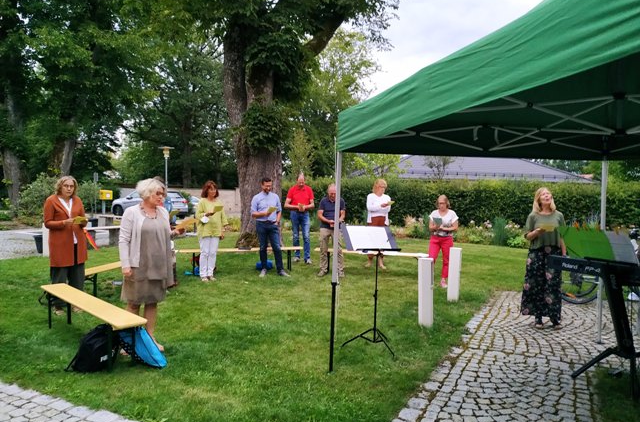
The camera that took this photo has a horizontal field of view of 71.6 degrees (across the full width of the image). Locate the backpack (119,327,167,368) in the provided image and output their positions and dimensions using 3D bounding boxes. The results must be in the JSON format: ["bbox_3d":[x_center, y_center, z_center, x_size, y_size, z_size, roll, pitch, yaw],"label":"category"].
[{"bbox_3d":[-1.610,1.225,4.030,0.420,0.350,0.250,2,3,30],"label":"backpack"}]

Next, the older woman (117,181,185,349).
[{"bbox_3d":[-1.647,0.534,4.309,0.470,1.660,0.510,3,4,42],"label":"older woman"}]

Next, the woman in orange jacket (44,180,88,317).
[{"bbox_3d":[-3.139,0.418,5.459,0.510,1.670,0.400,-2,4,-43],"label":"woman in orange jacket"}]

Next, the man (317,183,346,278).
[{"bbox_3d":[0.220,0.333,8.102,0.540,1.670,0.420,1,3,0],"label":"man"}]

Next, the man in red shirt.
[{"bbox_3d":[-0.417,0.164,9.206,0.600,1.800,0.420,0,3,-5],"label":"man in red shirt"}]

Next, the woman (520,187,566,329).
[{"bbox_3d":[2.651,0.551,5.239,0.510,1.660,0.400,1,3,16],"label":"woman"}]

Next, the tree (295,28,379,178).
[{"bbox_3d":[1.036,-5.442,27.683,5.800,11.000,5.600,1,3,0],"label":"tree"}]

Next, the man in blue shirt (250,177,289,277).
[{"bbox_3d":[-0.922,0.276,8.049,0.580,1.770,0.480,-1,4,-23],"label":"man in blue shirt"}]

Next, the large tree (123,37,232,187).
[{"bbox_3d":[-9.999,-6.188,31.660,8.000,11.800,7.600,1,3,0],"label":"large tree"}]

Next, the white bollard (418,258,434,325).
[{"bbox_3d":[1.270,0.964,5.235,0.160,0.800,0.160,2,4,25],"label":"white bollard"}]

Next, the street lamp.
[{"bbox_3d":[-7.748,-1.374,22.409,0.780,3.740,0.780,1,3,0],"label":"street lamp"}]

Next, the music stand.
[{"bbox_3d":[0.515,0.774,4.475,0.550,1.250,0.450,0,3,-17],"label":"music stand"}]

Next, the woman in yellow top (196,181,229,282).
[{"bbox_3d":[-1.838,0.326,7.503,0.500,1.630,0.400,-1,4,-30],"label":"woman in yellow top"}]

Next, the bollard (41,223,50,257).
[{"bbox_3d":[-6.203,0.663,10.081,0.170,0.770,0.170,2,3,27],"label":"bollard"}]

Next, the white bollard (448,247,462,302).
[{"bbox_3d":[1.942,0.921,6.431,0.155,0.775,0.155,2,3,27],"label":"white bollard"}]

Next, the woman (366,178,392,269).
[{"bbox_3d":[1.149,0.258,8.459,0.520,1.690,0.440,0,3,-6],"label":"woman"}]

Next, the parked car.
[{"bbox_3d":[-9.126,-0.533,23.658,4.250,1.450,1.780,3,4,30],"label":"parked car"}]

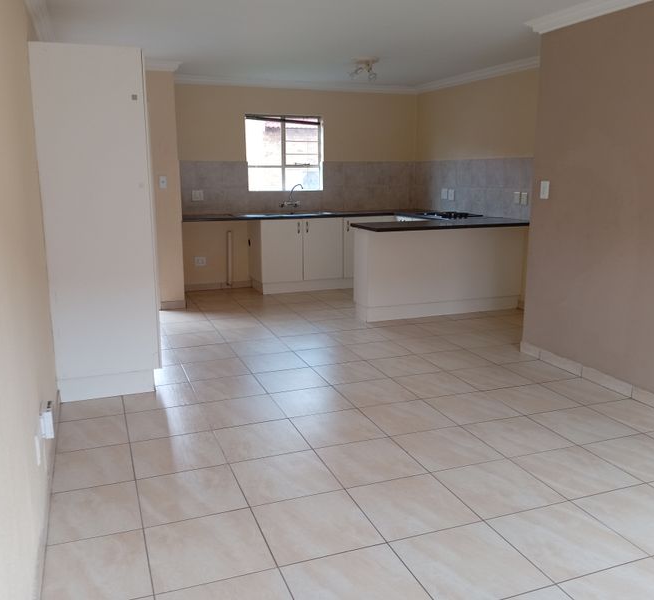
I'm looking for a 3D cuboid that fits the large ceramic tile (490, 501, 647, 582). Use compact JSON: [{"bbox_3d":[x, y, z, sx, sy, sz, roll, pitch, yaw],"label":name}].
[{"bbox_3d":[0.936,0.946,2.466,0.439,0.010,0.439,-4,12,-20],"label":"large ceramic tile"}]

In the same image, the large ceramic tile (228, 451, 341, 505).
[{"bbox_3d":[-0.202,0.833,2.941,0.434,0.010,0.434,-5,12,-20],"label":"large ceramic tile"}]

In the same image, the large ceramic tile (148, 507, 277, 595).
[{"bbox_3d":[-0.474,0.980,2.472,0.447,0.010,0.447,-5,12,-20],"label":"large ceramic tile"}]

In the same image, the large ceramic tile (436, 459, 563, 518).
[{"bbox_3d":[0.781,0.861,2.868,0.439,0.010,0.436,-4,13,-20],"label":"large ceramic tile"}]

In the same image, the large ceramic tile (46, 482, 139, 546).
[{"bbox_3d":[-1.020,0.927,2.746,0.375,0.010,0.447,-5,12,-20],"label":"large ceramic tile"}]

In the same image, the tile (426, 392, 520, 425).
[{"bbox_3d":[0.909,0.678,3.915,0.447,0.010,0.447,-5,12,-20],"label":"tile"}]

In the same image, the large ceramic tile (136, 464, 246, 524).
[{"bbox_3d":[-0.616,0.873,2.811,0.439,0.010,0.436,-4,13,-20],"label":"large ceramic tile"}]

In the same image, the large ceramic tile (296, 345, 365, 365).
[{"bbox_3d":[0.006,0.443,4.905,0.439,0.010,0.439,-4,12,-20],"label":"large ceramic tile"}]

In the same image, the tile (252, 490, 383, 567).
[{"bbox_3d":[-0.048,0.907,2.513,0.430,0.010,0.430,-4,12,-20],"label":"tile"}]

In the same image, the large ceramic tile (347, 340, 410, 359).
[{"bbox_3d":[0.439,0.426,5.162,0.447,0.010,0.447,-5,12,-20],"label":"large ceramic tile"}]

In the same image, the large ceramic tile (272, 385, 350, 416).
[{"bbox_3d":[-0.095,0.640,3.917,0.439,0.010,0.436,-4,13,-20],"label":"large ceramic tile"}]

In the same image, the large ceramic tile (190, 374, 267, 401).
[{"bbox_3d":[-0.650,0.582,4.104,0.430,0.010,0.430,-4,12,-20],"label":"large ceramic tile"}]

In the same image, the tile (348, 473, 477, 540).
[{"bbox_3d":[0.366,0.894,2.721,0.439,0.010,0.439,-4,12,-20],"label":"tile"}]

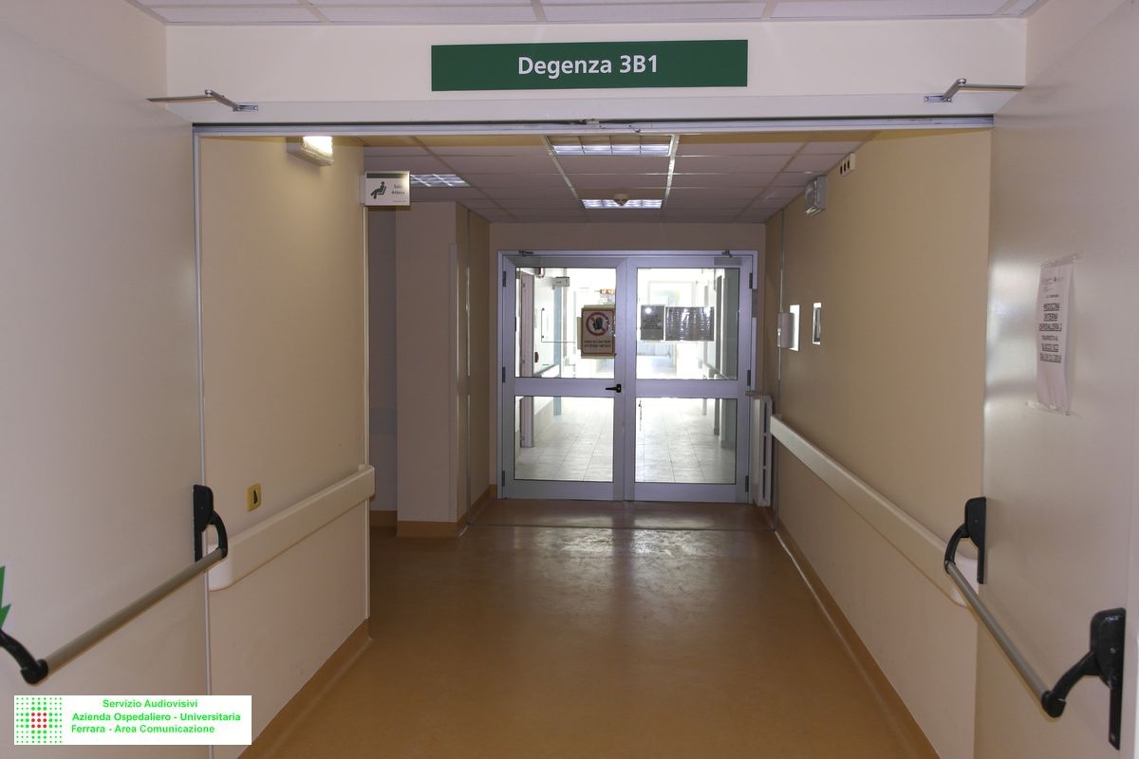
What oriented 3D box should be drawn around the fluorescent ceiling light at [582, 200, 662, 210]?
[{"bbox_3d":[0.382,-1.282,6.793,0.595,0.070,0.595,1,4,4],"label":"fluorescent ceiling light"}]

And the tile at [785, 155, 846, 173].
[{"bbox_3d":[1.282,-1.129,4.944,0.280,0.020,0.595,1,4,4],"label":"tile"}]

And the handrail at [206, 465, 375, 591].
[{"bbox_3d":[-1.030,0.539,3.774,0.085,0.150,1.600,1,4,4],"label":"handrail"}]

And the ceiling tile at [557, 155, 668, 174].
[{"bbox_3d":[0.246,-1.140,5.024,0.595,0.020,0.595,1,4,4],"label":"ceiling tile"}]

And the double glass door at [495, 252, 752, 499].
[{"bbox_3d":[0.484,-0.022,8.204,2.220,2.170,0.080,1,4,4],"label":"double glass door"}]

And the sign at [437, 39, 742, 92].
[{"bbox_3d":[0.049,-0.854,2.573,0.860,0.124,0.020,1,4,4],"label":"sign"}]

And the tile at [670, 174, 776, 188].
[{"bbox_3d":[0.890,-1.174,5.575,0.595,0.020,0.595,1,4,4],"label":"tile"}]

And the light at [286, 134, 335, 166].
[{"bbox_3d":[-1.010,-0.954,3.753,0.075,0.165,0.380,1,4,4],"label":"light"}]

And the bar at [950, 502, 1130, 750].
[{"bbox_3d":[1.060,0.510,2.291,0.120,0.260,1.120,1,4,11],"label":"bar"}]

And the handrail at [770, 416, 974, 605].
[{"bbox_3d":[1.377,0.466,4.971,0.085,0.150,4.150,1,4,4],"label":"handrail"}]

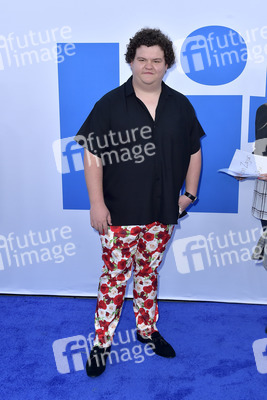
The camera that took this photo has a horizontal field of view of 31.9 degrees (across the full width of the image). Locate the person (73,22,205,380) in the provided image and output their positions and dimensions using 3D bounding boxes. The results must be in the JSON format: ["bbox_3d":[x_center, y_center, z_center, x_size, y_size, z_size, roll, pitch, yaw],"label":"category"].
[{"bbox_3d":[0.035,0.028,2.498,0.670,1.780,0.420,-4,12,-17],"label":"person"}]

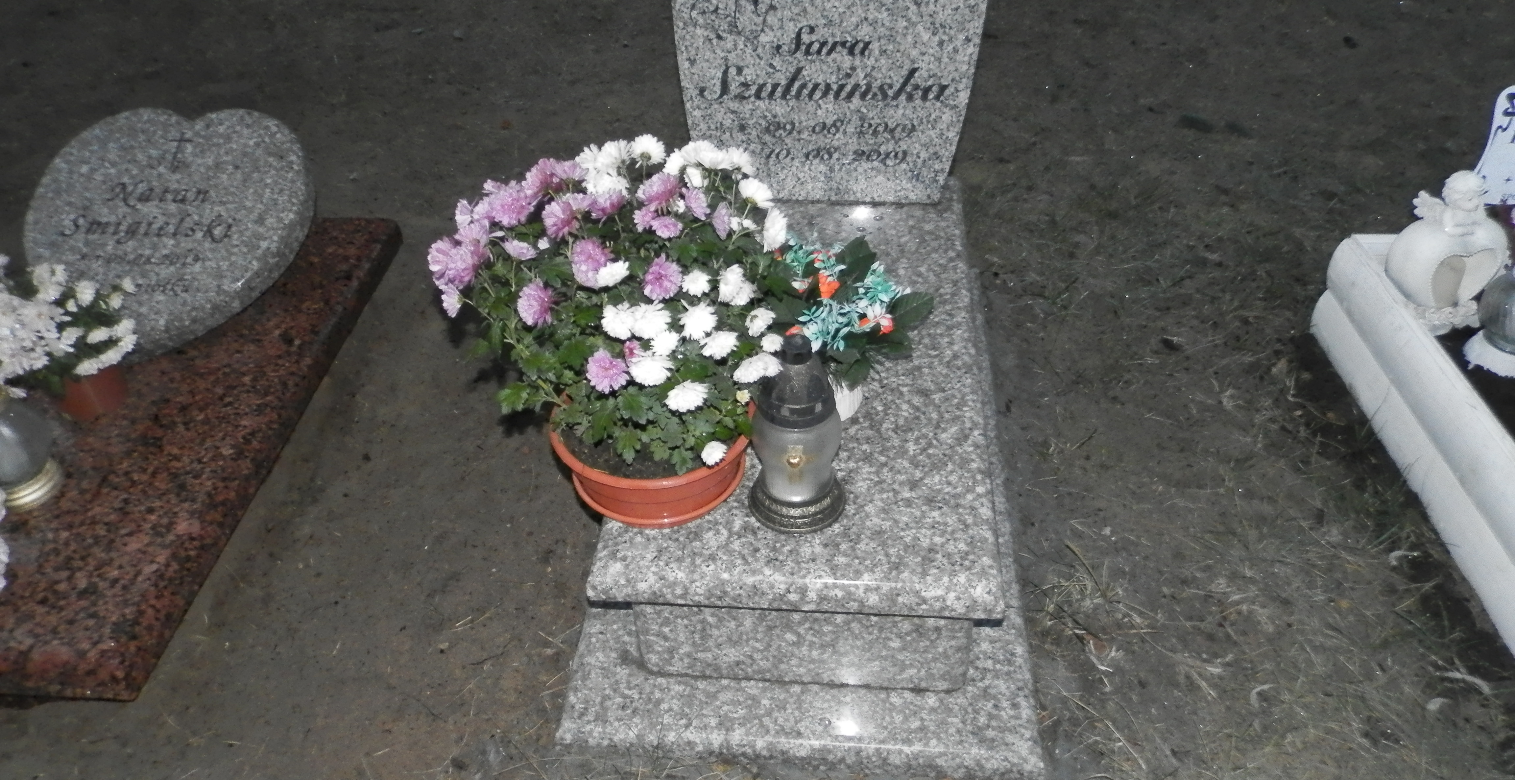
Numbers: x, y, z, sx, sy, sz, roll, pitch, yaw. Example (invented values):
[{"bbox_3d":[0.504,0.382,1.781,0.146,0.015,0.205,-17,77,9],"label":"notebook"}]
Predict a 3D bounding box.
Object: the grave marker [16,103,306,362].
[{"bbox_3d":[-1.217,-0.318,2.268,0.588,0.077,0.567,1,71,5],"label":"grave marker"}]

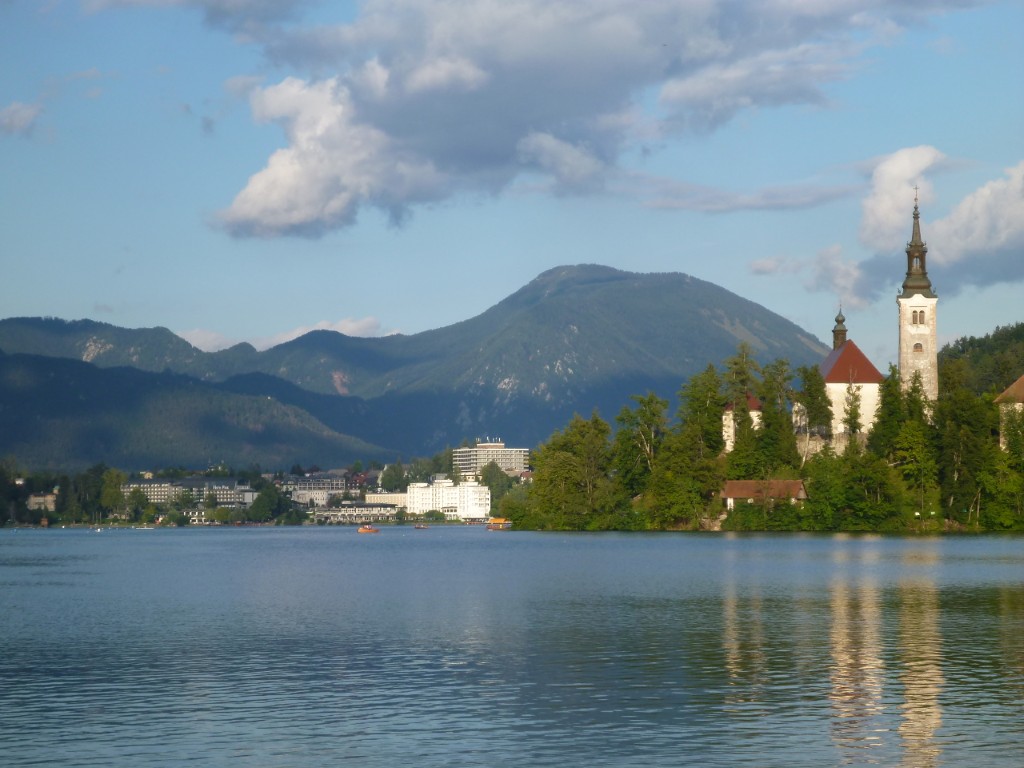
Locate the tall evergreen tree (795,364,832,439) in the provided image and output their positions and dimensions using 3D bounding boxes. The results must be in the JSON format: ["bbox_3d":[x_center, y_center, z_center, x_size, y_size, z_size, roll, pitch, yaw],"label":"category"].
[{"bbox_3d":[63.825,3.916,645.000,8.040,16.090,7.800,0,-3,5],"label":"tall evergreen tree"}]

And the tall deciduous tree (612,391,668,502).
[{"bbox_3d":[27.118,13.401,643.000,11.820,23.210,11.300,0,-3,2],"label":"tall deciduous tree"}]

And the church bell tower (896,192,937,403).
[{"bbox_3d":[87.333,-16.660,655.000,8.710,51.160,8.500,0,-3,4],"label":"church bell tower"}]

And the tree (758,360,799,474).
[{"bbox_3d":[55.278,6.741,632.000,9.130,24.060,9.000,0,-3,5],"label":"tree"}]

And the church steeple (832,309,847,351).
[{"bbox_3d":[72.931,-12.350,678.000,3.230,9.790,3.230,0,-3,3],"label":"church steeple"}]

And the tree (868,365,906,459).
[{"bbox_3d":[78.627,5.968,638.000,7.960,20.100,7.800,0,-3,5],"label":"tree"}]

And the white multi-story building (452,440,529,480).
[{"bbox_3d":[-15.343,55.236,2200.000,55.240,28.880,22.000,0,-3,5],"label":"white multi-story building"}]

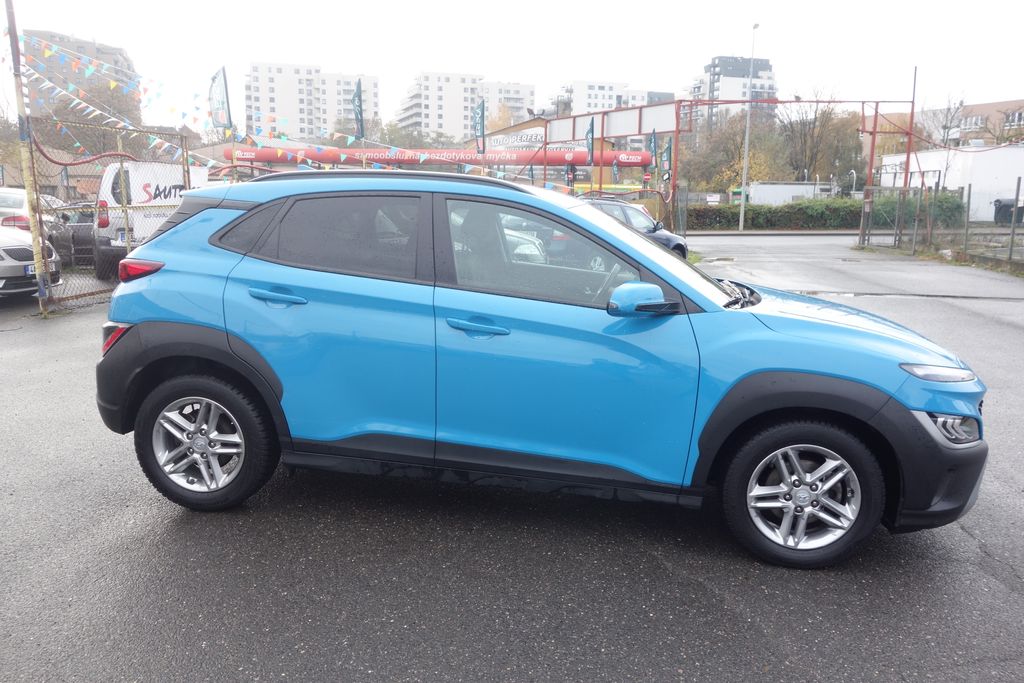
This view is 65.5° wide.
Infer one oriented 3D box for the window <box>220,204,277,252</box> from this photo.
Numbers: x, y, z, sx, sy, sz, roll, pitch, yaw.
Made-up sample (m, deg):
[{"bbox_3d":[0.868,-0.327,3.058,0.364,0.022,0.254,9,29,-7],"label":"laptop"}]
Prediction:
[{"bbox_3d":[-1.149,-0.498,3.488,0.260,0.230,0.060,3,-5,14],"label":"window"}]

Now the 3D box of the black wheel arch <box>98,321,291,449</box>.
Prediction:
[{"bbox_3d":[-1.415,0.166,3.587,0.950,0.540,0.220,4,11,8],"label":"black wheel arch"}]

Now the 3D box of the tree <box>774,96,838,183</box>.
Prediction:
[{"bbox_3d":[18.487,-11.864,50.000,4.000,7.200,3.800,1,11,0],"label":"tree"}]

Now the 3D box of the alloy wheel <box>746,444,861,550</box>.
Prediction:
[{"bbox_3d":[1.186,0.611,3.287,0.442,0.442,0.180,4,11,8],"label":"alloy wheel"}]

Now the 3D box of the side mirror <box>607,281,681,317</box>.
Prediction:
[{"bbox_3d":[0.509,-0.167,3.084,0.240,0.140,0.240,3,11,10],"label":"side mirror"}]

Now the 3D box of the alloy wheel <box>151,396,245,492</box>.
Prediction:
[{"bbox_3d":[-1.384,0.448,3.643,0.442,0.442,0.180,4,11,8],"label":"alloy wheel"}]

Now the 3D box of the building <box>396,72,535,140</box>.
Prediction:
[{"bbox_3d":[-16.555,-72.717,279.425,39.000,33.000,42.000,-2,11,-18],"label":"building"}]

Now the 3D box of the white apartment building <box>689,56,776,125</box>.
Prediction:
[{"bbox_3d":[80.836,-82.853,292.000,23.000,38.000,18.000,-3,12,-20],"label":"white apartment building"}]

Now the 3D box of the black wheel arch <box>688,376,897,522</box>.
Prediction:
[{"bbox_3d":[1.115,0.406,3.142,0.780,0.550,0.150,3,11,10],"label":"black wheel arch"}]

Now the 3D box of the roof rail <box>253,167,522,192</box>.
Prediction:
[{"bbox_3d":[-0.548,-0.721,3.522,1.320,0.095,0.060,4,11,8],"label":"roof rail"}]

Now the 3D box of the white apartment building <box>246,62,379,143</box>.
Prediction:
[{"bbox_3d":[-62.117,-69.122,248.000,38.000,32.000,15.000,-2,11,-15],"label":"white apartment building"}]

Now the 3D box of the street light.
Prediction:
[{"bbox_3d":[10.140,-8.941,33.707,0.250,8.480,0.700,-2,11,-17],"label":"street light"}]

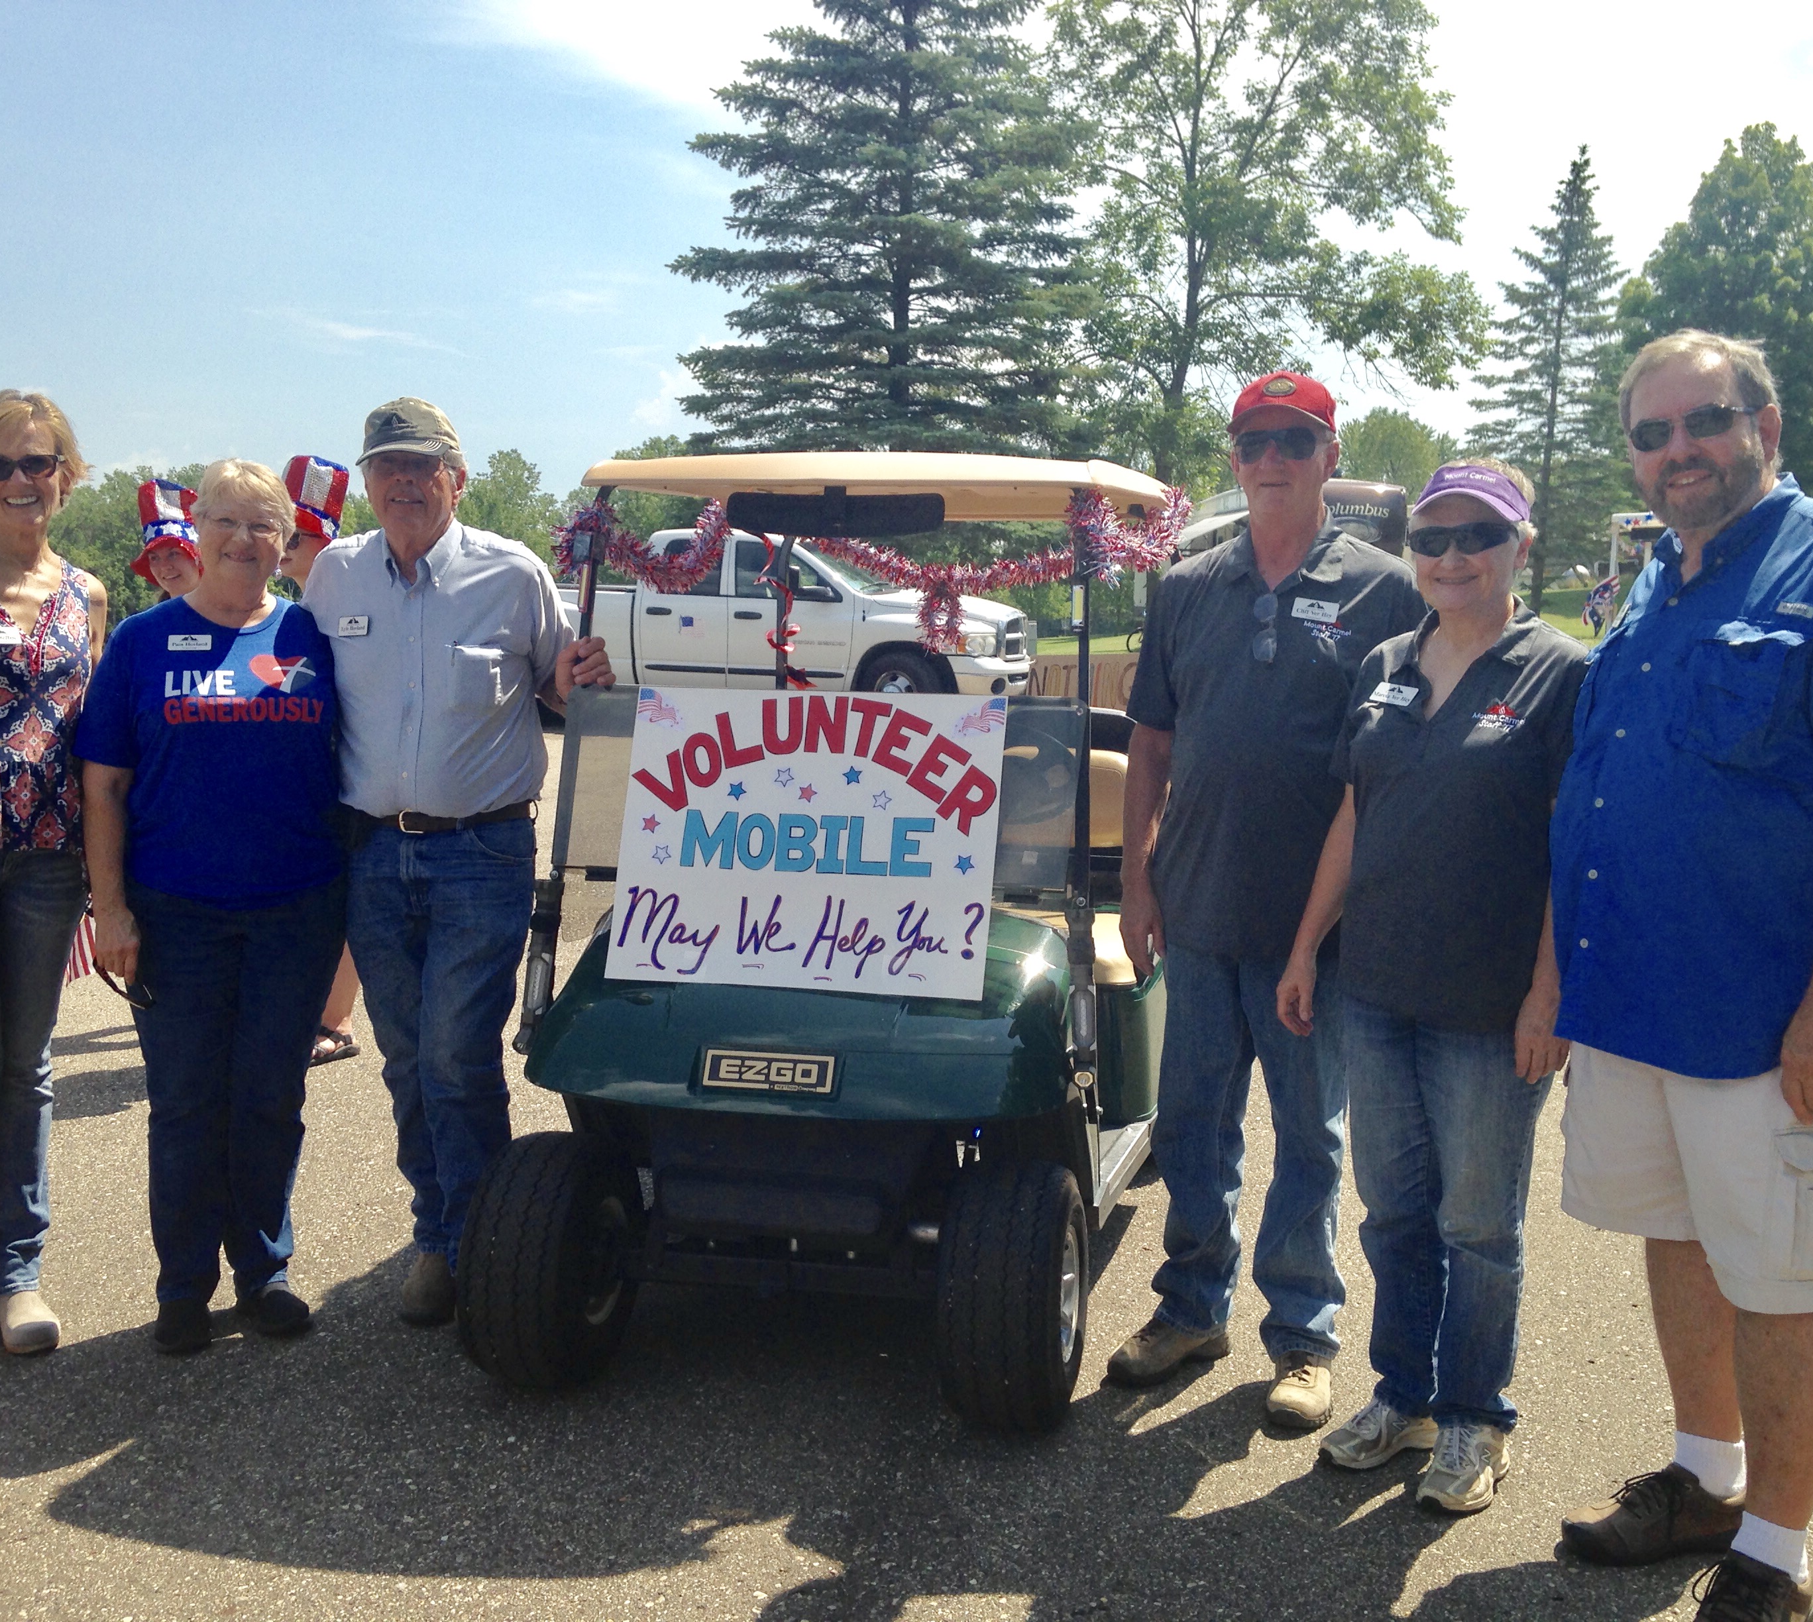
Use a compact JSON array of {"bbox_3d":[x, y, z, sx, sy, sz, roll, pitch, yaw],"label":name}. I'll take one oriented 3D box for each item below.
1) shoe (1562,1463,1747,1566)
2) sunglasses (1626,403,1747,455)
[{"bbox_3d":[1.178,1.078,3.208,0.305,0.120,0.115,-1,7,-17],"label":"shoe"},{"bbox_3d":[1.087,-0.527,2.800,0.148,0.046,0.150,-1,9,45],"label":"sunglasses"}]

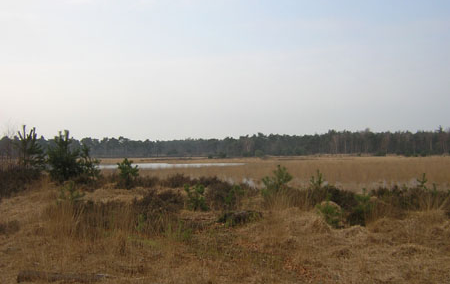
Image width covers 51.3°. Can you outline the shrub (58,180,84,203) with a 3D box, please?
[{"bbox_3d":[-3.934,1.294,12.000,0.666,0.666,0.633,0,-1,0],"label":"shrub"}]

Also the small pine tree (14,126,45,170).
[{"bbox_3d":[-7.516,0.269,18.000,1.153,1.807,1.096,0,-1,0],"label":"small pine tree"}]

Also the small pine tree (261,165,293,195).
[{"bbox_3d":[1.496,1.162,13.600,0.930,0.959,0.883,0,-1,0],"label":"small pine tree"}]

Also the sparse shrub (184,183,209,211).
[{"bbox_3d":[-0.755,1.470,12.400,0.636,0.742,0.604,0,-1,0],"label":"sparse shrub"}]

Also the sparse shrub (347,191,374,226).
[{"bbox_3d":[3.010,1.488,10.400,0.622,0.777,0.591,0,-1,0],"label":"sparse shrub"}]

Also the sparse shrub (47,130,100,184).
[{"bbox_3d":[-5.501,0.526,17.000,1.961,1.961,1.863,0,-1,0],"label":"sparse shrub"}]

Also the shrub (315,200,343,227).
[{"bbox_3d":[2.211,1.538,10.000,0.598,0.619,0.568,0,-1,0],"label":"shrub"}]

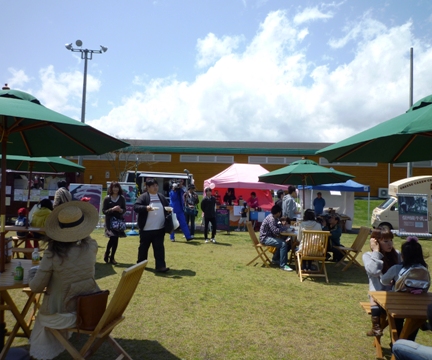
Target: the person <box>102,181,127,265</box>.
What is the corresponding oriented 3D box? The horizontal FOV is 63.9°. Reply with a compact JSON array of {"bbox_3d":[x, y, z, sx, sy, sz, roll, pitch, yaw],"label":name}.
[{"bbox_3d":[-2.045,0.880,7.005,0.460,1.640,0.360,3,-2,-12],"label":"person"}]

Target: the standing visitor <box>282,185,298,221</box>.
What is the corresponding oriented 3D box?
[{"bbox_3d":[1.916,1.043,8.800,0.420,1.740,0.470,3,-2,-18],"label":"standing visitor"}]

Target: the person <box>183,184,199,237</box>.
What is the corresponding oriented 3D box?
[{"bbox_3d":[-0.856,1.079,11.737,0.500,1.740,0.380,2,-2,0],"label":"person"}]

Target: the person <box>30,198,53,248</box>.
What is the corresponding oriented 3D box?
[{"bbox_3d":[-3.545,1.027,7.146,0.460,1.240,0.660,2,-2,9],"label":"person"}]

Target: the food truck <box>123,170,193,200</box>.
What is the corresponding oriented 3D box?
[{"bbox_3d":[-2.506,0.861,13.900,3.300,2.120,1.550,2,-2,-3],"label":"food truck"}]

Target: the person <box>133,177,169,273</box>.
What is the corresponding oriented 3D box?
[{"bbox_3d":[-1.216,0.835,6.685,0.620,1.730,0.480,3,-3,-30],"label":"person"}]

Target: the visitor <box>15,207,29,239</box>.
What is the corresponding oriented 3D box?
[{"bbox_3d":[-4.208,1.037,7.500,0.320,0.880,0.440,2,-2,0],"label":"visitor"}]

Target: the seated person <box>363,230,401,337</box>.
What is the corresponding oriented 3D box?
[{"bbox_3d":[1.718,1.043,3.600,0.460,1.060,0.600,2,-2,0],"label":"seated person"}]

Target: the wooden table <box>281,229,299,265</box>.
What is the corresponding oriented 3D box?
[{"bbox_3d":[1.826,1.463,7.139,1.000,0.720,1.000,2,-3,0],"label":"wooden table"}]

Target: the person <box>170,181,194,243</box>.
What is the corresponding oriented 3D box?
[{"bbox_3d":[-1.080,0.992,10.400,0.600,1.730,0.550,2,-2,11],"label":"person"}]

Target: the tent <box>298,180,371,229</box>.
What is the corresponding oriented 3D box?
[{"bbox_3d":[5.393,0.960,16.181,2.500,2.850,2.450,2,-3,2],"label":"tent"}]

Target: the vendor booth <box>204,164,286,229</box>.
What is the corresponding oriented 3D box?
[{"bbox_3d":[1.357,0.760,16.285,3.550,3.000,2.450,2,-3,-9],"label":"vendor booth"}]

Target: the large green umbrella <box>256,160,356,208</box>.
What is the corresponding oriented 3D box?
[{"bbox_3d":[2.014,0.688,7.800,2.200,2.390,2.200,2,-2,0],"label":"large green umbrella"}]

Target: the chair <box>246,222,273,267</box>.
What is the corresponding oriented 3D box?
[{"bbox_3d":[0.949,1.350,7.344,0.530,0.910,0.460,1,-3,16],"label":"chair"}]

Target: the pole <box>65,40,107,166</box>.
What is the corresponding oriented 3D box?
[{"bbox_3d":[-9.198,-3.832,23.807,2.900,11.660,0.900,2,-2,0],"label":"pole"}]

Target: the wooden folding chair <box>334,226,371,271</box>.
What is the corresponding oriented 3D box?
[{"bbox_3d":[2.877,1.418,7.303,0.560,0.890,0.480,2,-3,3],"label":"wooden folding chair"}]

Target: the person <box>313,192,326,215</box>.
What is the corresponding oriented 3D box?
[{"bbox_3d":[4.637,1.466,15.554,0.520,1.720,0.340,1,-3,6],"label":"person"}]

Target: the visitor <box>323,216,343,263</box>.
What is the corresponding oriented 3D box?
[{"bbox_3d":[2.733,1.380,8.100,0.750,1.080,0.520,2,-2,-8],"label":"visitor"}]

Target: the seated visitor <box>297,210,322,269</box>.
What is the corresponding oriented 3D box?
[{"bbox_3d":[1.801,1.204,6.677,0.480,1.270,0.750,2,-2,5],"label":"seated visitor"}]

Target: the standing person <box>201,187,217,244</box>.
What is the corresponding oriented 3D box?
[{"bbox_3d":[-0.212,1.072,10.500,0.480,1.640,0.330,2,-2,0],"label":"standing person"}]

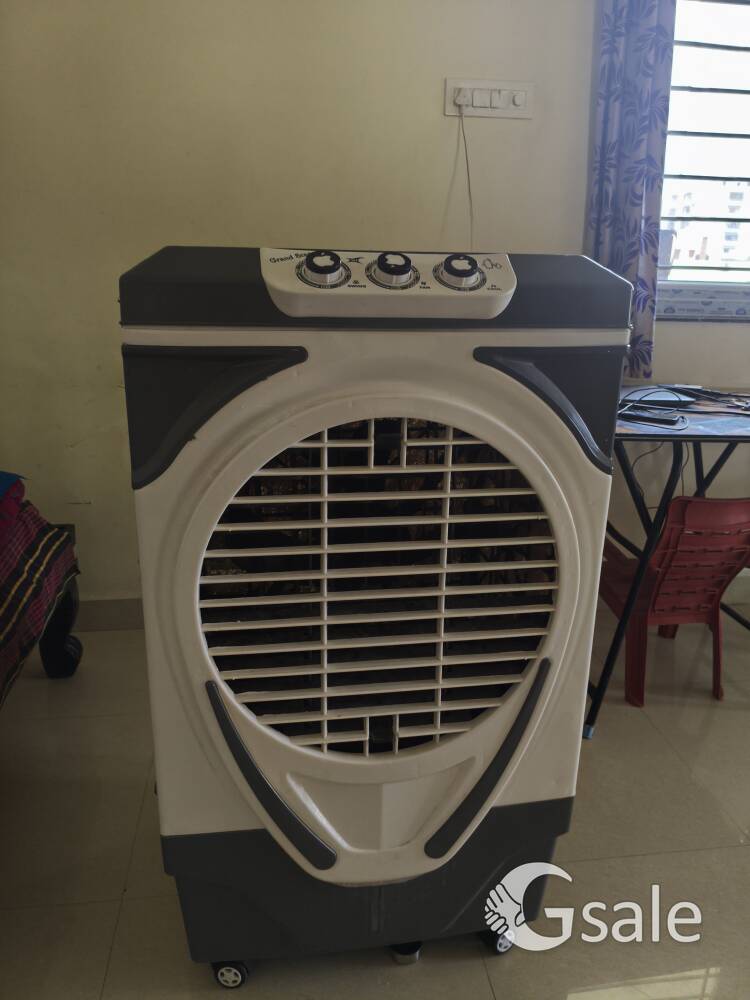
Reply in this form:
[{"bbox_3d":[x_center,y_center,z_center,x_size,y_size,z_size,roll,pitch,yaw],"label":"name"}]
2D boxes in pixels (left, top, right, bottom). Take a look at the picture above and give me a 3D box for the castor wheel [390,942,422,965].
[{"bbox_3d":[0.049,0.714,1.210,0.045,0.044,0.042,3,17,6],"label":"castor wheel"}]

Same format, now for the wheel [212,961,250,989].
[{"bbox_3d":[-0.221,0.720,1.164,0.048,0.046,0.042,3,17,5],"label":"wheel"}]

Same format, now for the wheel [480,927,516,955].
[{"bbox_3d":[0.204,0.706,1.230,0.046,0.046,0.042,-9,19,-29],"label":"wheel"}]

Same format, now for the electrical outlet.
[{"bbox_3d":[0.301,-1.054,1.973,0.236,0.090,0.020,-1,17,-8],"label":"electrical outlet"}]

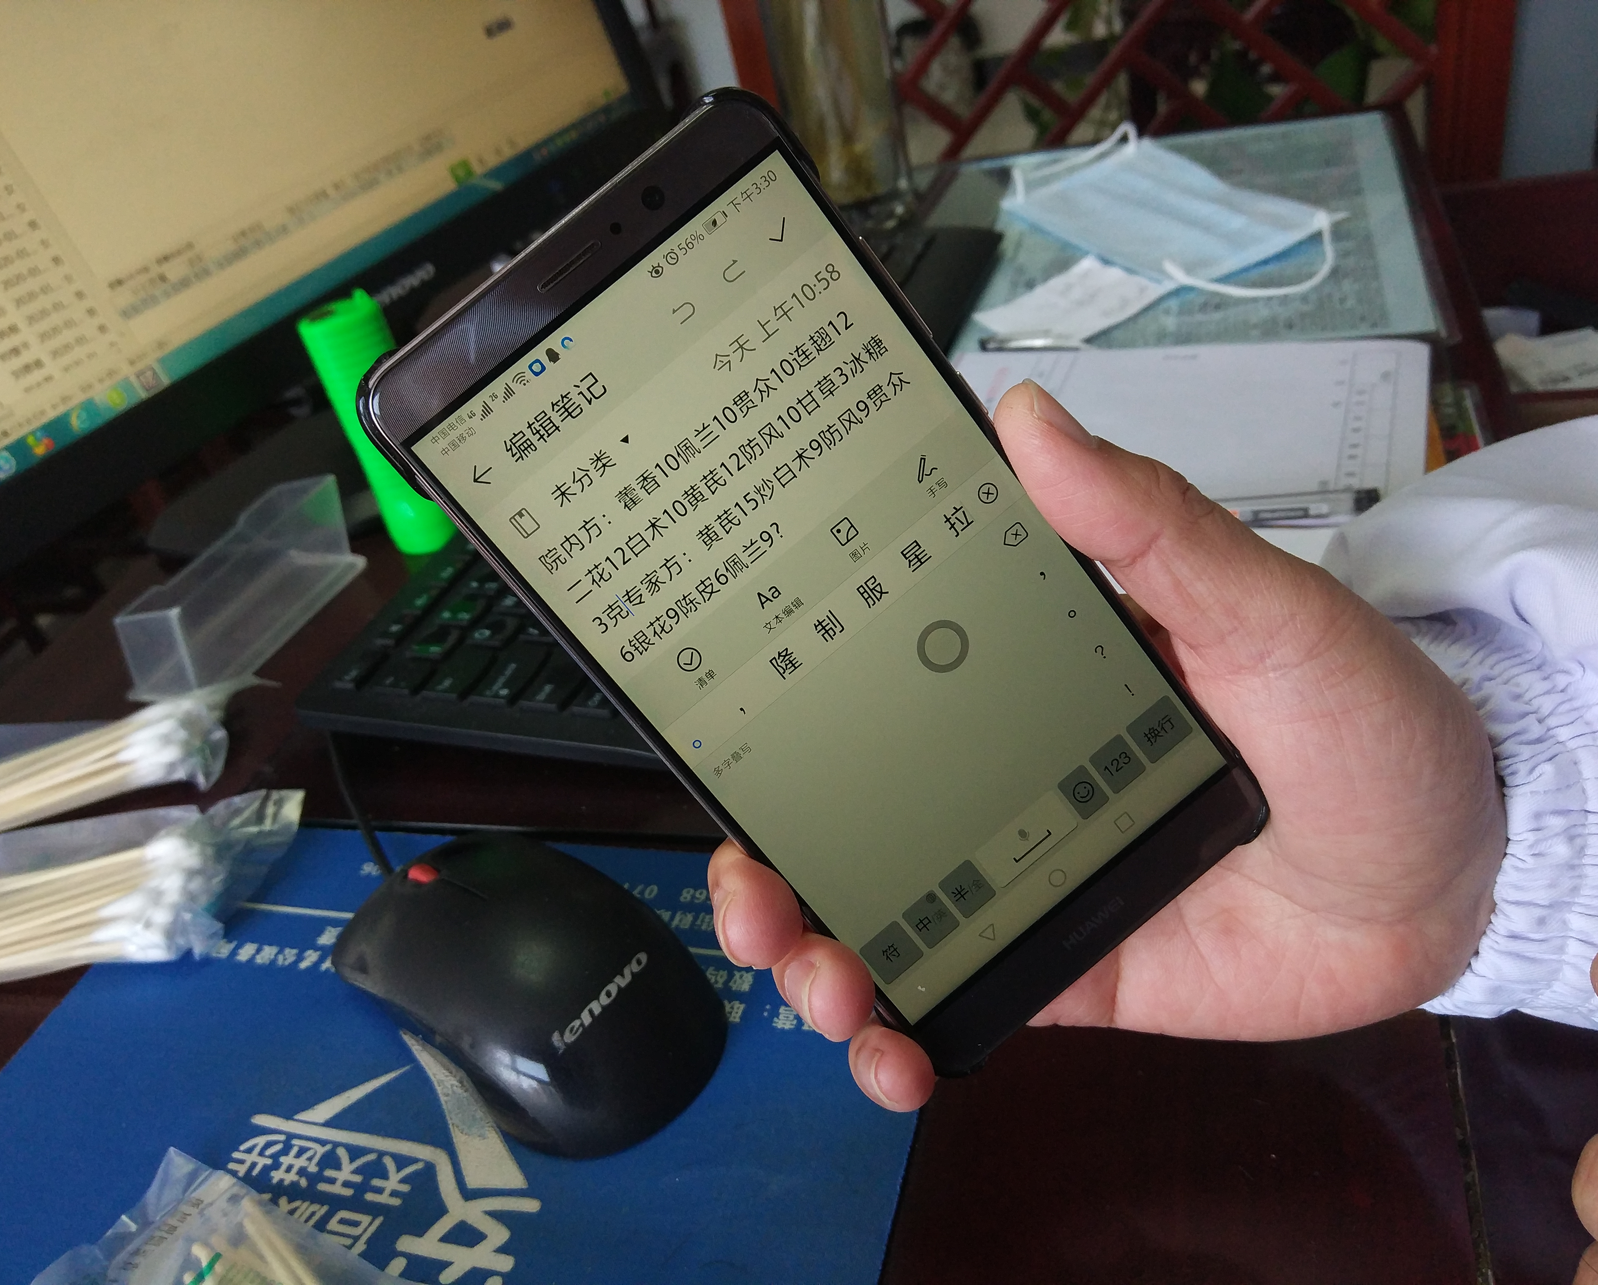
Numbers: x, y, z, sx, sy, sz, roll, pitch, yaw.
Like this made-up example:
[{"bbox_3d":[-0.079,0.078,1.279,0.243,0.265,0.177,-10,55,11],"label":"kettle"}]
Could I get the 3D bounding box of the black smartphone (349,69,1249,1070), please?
[{"bbox_3d":[0.009,-0.004,0.196,0.081,0.159,0.009,-40,13,-1],"label":"black smartphone"}]

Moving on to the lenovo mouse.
[{"bbox_3d":[-0.071,0.073,0.274,0.113,0.038,0.063,19,50,37],"label":"lenovo mouse"}]

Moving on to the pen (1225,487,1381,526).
[{"bbox_3d":[0.103,-0.039,0.364,0.148,0.011,0.011,-1,40,19],"label":"pen"}]

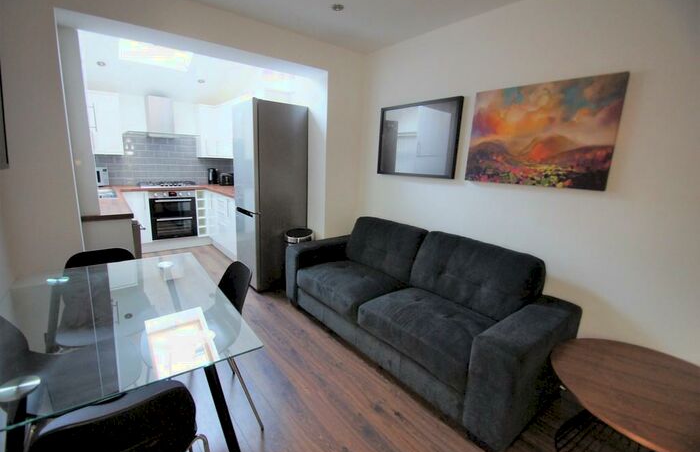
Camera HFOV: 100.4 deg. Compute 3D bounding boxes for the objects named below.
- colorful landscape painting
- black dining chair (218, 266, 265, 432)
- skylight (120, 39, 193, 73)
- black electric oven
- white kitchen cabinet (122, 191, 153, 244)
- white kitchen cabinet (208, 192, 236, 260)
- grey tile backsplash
[{"bbox_3d":[1.244,-0.606,1.977,0.030,0.650,0.852,-8,15,-43],"label":"colorful landscape painting"},{"bbox_3d":[-0.728,0.594,1.425,0.510,0.810,0.490,-7,14,-39],"label":"black dining chair"},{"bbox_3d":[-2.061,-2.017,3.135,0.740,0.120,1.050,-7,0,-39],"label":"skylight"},{"bbox_3d":[-2.699,-0.193,4.403,0.595,0.720,0.550,-7,14,-39],"label":"black electric oven"},{"bbox_3d":[-3.055,-0.151,4.139,0.310,0.730,0.570,-7,14,-39],"label":"white kitchen cabinet"},{"bbox_3d":[-1.508,-0.012,4.163,0.570,0.870,1.450,-7,14,-39],"label":"white kitchen cabinet"},{"bbox_3d":[-2.874,-1.000,4.479,2.060,0.760,0.020,-7,14,-39],"label":"grey tile backsplash"}]

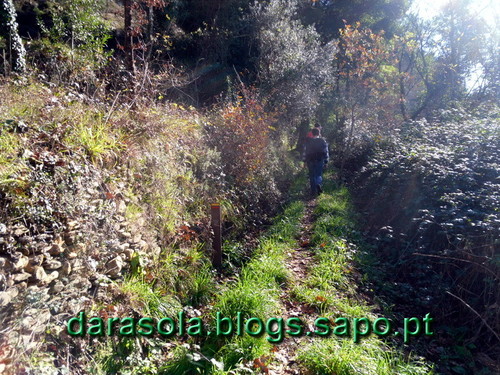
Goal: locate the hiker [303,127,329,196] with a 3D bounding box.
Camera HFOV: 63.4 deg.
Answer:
[{"bbox_3d":[1.641,-0.642,10.100,0.600,1.730,0.480,1,6,6],"label":"hiker"}]

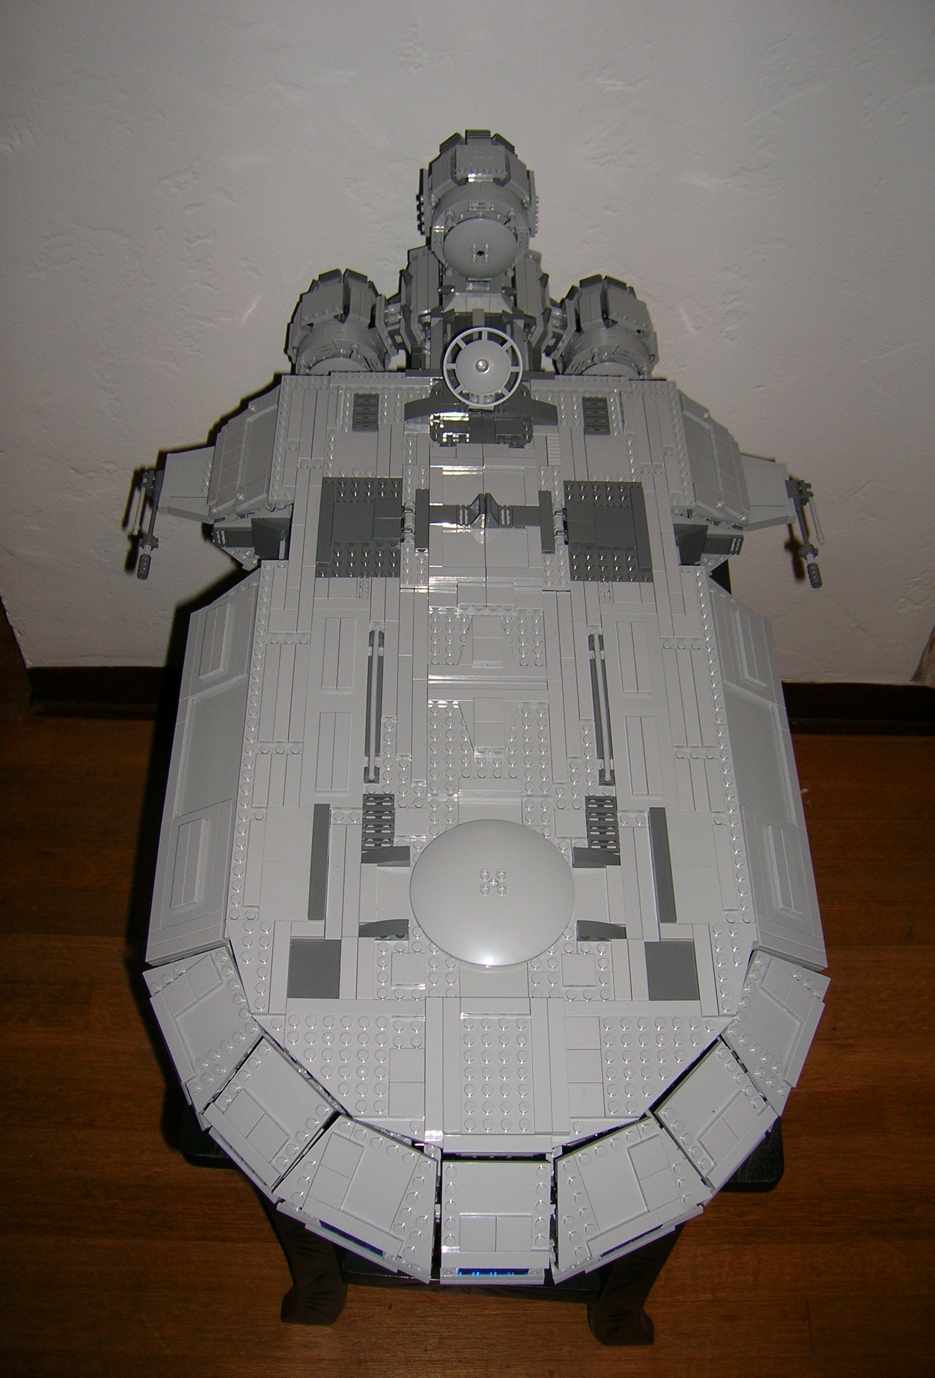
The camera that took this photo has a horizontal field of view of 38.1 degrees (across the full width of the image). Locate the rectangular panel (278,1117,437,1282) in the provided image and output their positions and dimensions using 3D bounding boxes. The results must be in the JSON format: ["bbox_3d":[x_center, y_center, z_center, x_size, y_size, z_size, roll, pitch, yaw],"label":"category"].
[{"bbox_3d":[-0.043,0.225,0.615,0.080,0.010,0.050,23,97,9],"label":"rectangular panel"}]

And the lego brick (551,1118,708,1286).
[{"bbox_3d":[0.069,0.226,0.618,0.080,0.010,0.050,-20,98,-13],"label":"lego brick"}]

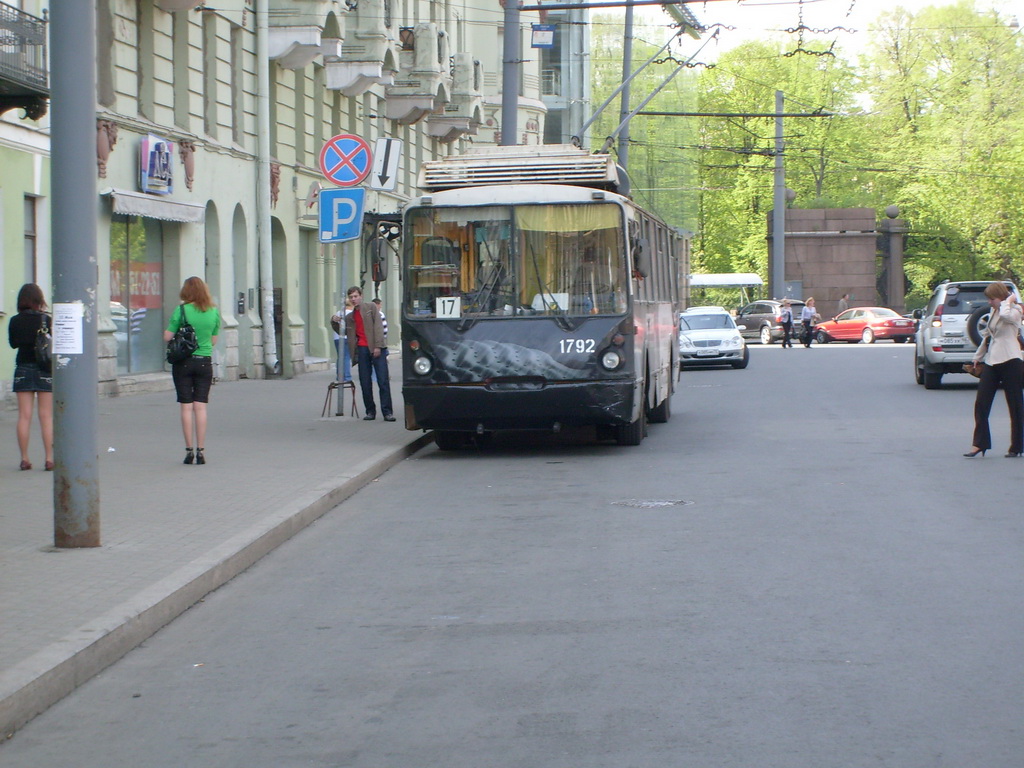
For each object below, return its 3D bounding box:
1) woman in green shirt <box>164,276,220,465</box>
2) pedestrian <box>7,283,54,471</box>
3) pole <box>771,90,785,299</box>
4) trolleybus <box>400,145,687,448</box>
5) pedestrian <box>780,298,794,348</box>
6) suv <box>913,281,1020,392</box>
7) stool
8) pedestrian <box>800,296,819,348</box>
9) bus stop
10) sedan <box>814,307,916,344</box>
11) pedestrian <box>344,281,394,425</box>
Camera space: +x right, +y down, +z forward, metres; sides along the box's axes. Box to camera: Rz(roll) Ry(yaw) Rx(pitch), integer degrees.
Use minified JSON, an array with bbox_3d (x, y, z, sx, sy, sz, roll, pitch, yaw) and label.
[{"bbox_3d":[-2.904,-0.111,24.707,0.540,1.710,0.380,0,2,-3],"label":"woman in green shirt"},{"bbox_3d":[-4.242,-0.072,24.208,0.490,1.660,0.360,0,2,2],"label":"pedestrian"},{"bbox_3d":[11.233,-7.117,114.341,0.430,10.350,0.430,0,2,0],"label":"pole"},{"bbox_3d":[0.678,-1.148,34.848,2.500,3.500,11.800,-1,2,6],"label":"trolleybus"},{"bbox_3d":[9.256,-2.032,91.480,0.500,1.650,0.360,-1,2,-25],"label":"pedestrian"},{"bbox_3d":[8.170,-0.881,48.295,1.880,1.880,4.800,0,2,6],"label":"suv"},{"bbox_3d":[-2.233,0.205,35.521,0.430,0.465,0.410,0,2,-10],"label":"stool"},{"bbox_3d":[9.985,-2.052,91.479,0.520,1.690,0.380,-1,2,-35],"label":"pedestrian"},{"bbox_3d":[9.013,-3.460,118.449,1.600,2.700,4.500,-1,2,-33],"label":"bus stop"},{"bbox_3d":[13.665,-2.302,105.178,1.790,1.400,4.670,-1,2,-33],"label":"sedan"},{"bbox_3d":[-1.873,-0.396,34.803,0.660,1.710,0.450,1,2,20],"label":"pedestrian"}]

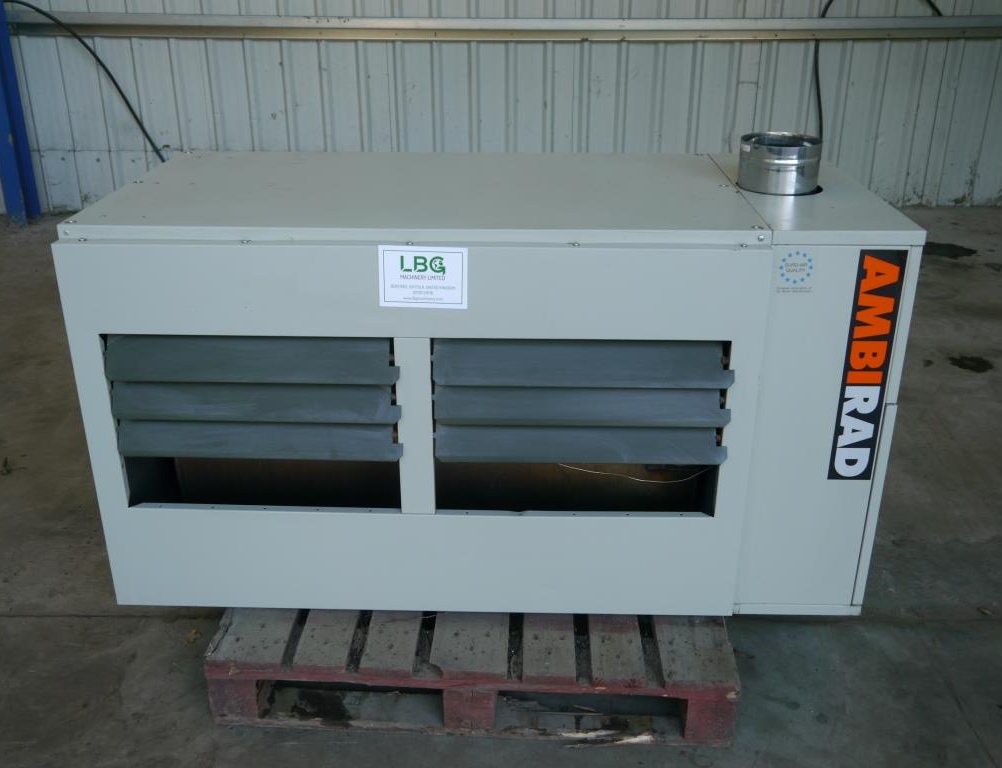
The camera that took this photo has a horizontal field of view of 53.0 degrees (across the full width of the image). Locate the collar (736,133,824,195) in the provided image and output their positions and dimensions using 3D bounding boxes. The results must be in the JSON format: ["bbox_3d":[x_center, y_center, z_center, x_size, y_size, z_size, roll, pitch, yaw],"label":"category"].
[{"bbox_3d":[0.559,-0.443,2.017,0.155,0.095,0.155,1,24,1],"label":"collar"}]

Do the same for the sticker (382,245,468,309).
[{"bbox_3d":[-0.134,-0.183,1.742,0.153,0.111,0.002,1,24,1],"label":"sticker"}]

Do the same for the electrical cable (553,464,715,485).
[{"bbox_3d":[0.259,0.174,1.937,0.300,0.042,0.045,1,24,1],"label":"electrical cable"}]

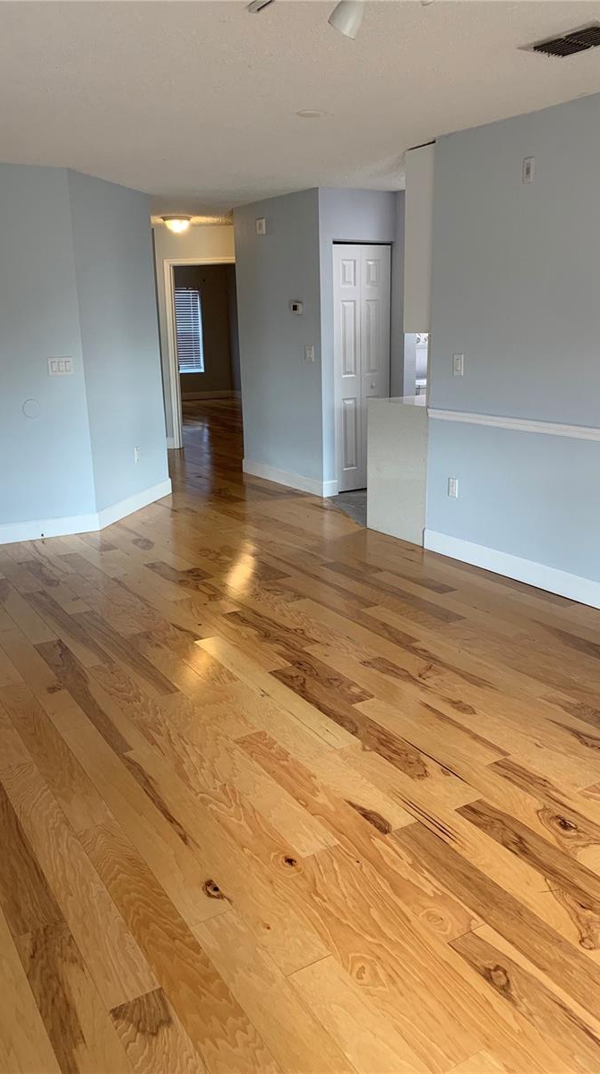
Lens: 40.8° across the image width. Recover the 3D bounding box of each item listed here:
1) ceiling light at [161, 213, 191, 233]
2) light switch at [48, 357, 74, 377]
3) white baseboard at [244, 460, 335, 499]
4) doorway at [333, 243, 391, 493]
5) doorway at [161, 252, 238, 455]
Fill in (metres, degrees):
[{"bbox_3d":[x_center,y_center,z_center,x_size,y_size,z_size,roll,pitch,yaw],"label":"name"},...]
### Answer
[{"bbox_3d":[-1.229,-3.108,8.057,0.325,0.145,0.325,-11,18,-31],"label":"ceiling light"},{"bbox_3d":[-1.639,-1.170,5.538,0.163,0.118,0.012,-9,18,-28],"label":"light switch"},{"bbox_3d":[-0.115,-0.564,7.447,0.150,0.130,1.421,-11,18,-31],"label":"white baseboard"},{"bbox_3d":[0.511,-1.408,6.859,0.605,2.060,0.100,-11,18,-31],"label":"doorway"},{"bbox_3d":[-1.105,-2.130,9.454,0.970,2.100,0.130,-11,18,-31],"label":"doorway"}]

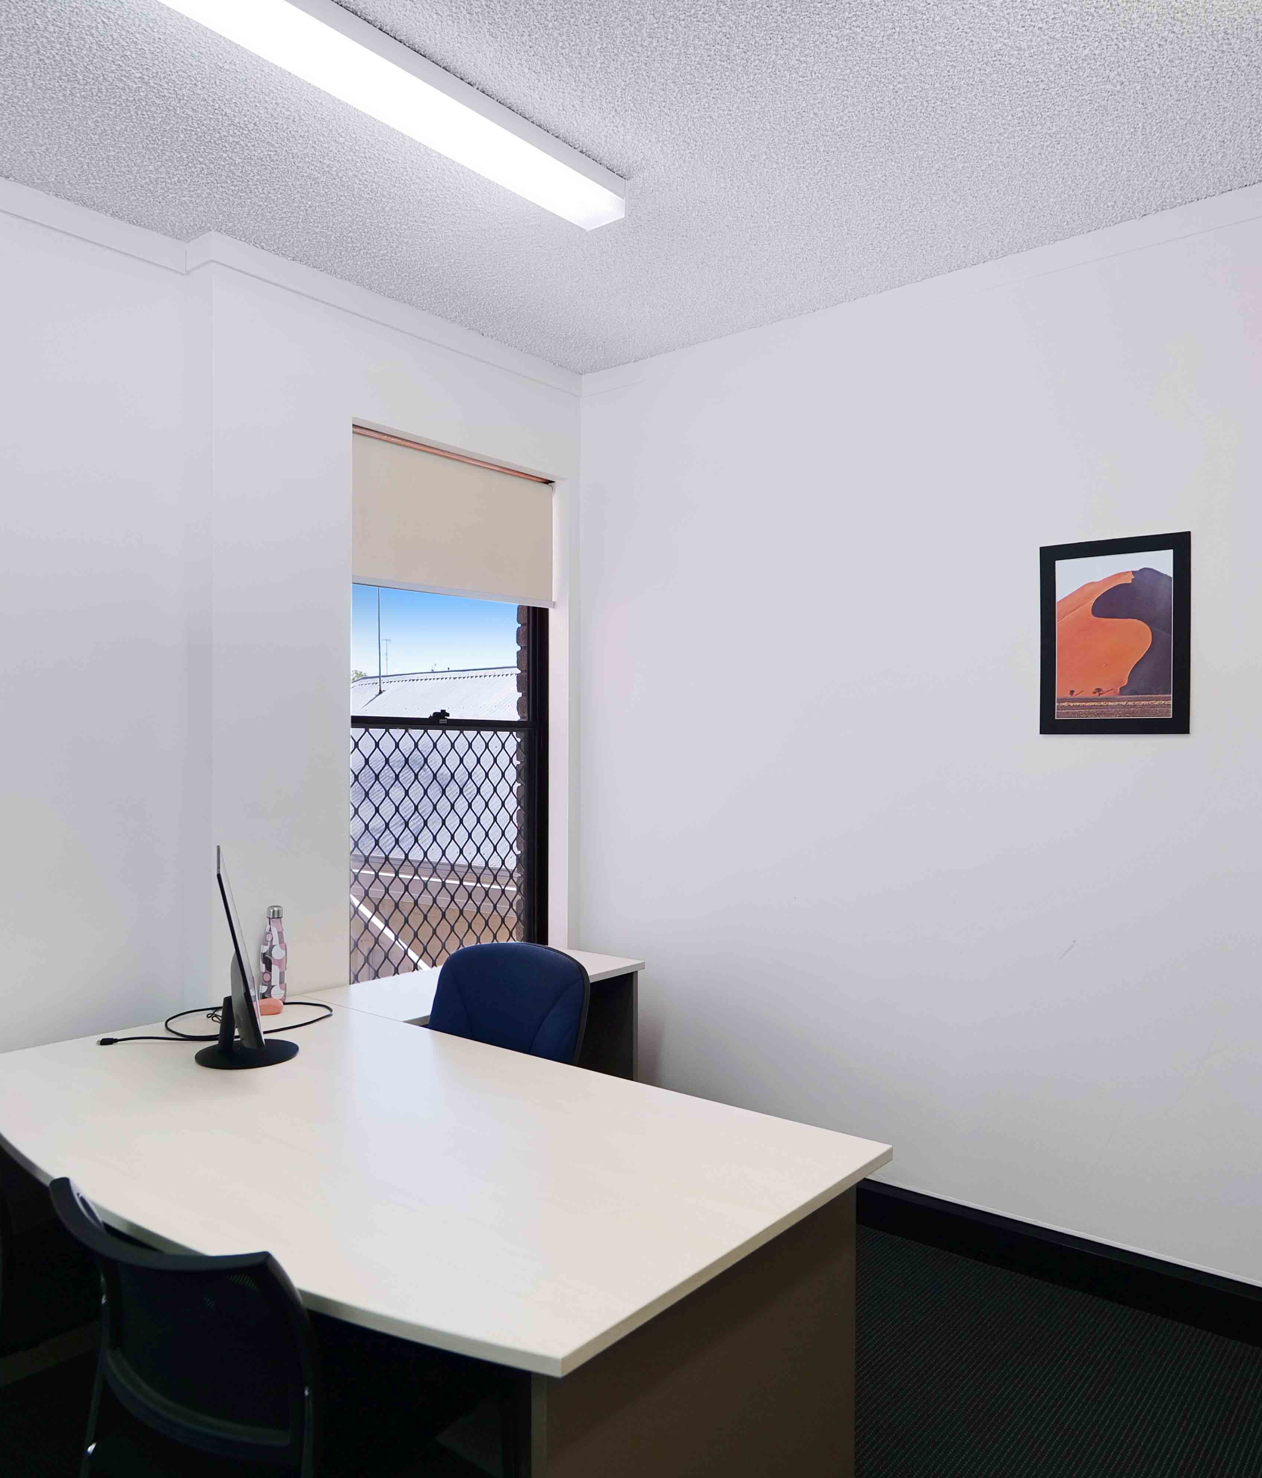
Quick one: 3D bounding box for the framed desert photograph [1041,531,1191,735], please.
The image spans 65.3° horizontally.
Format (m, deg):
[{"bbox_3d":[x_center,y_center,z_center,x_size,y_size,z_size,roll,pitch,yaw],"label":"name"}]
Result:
[{"bbox_3d":[1.247,-0.263,2.551,0.360,0.500,0.020,0,-1,37],"label":"framed desert photograph"}]

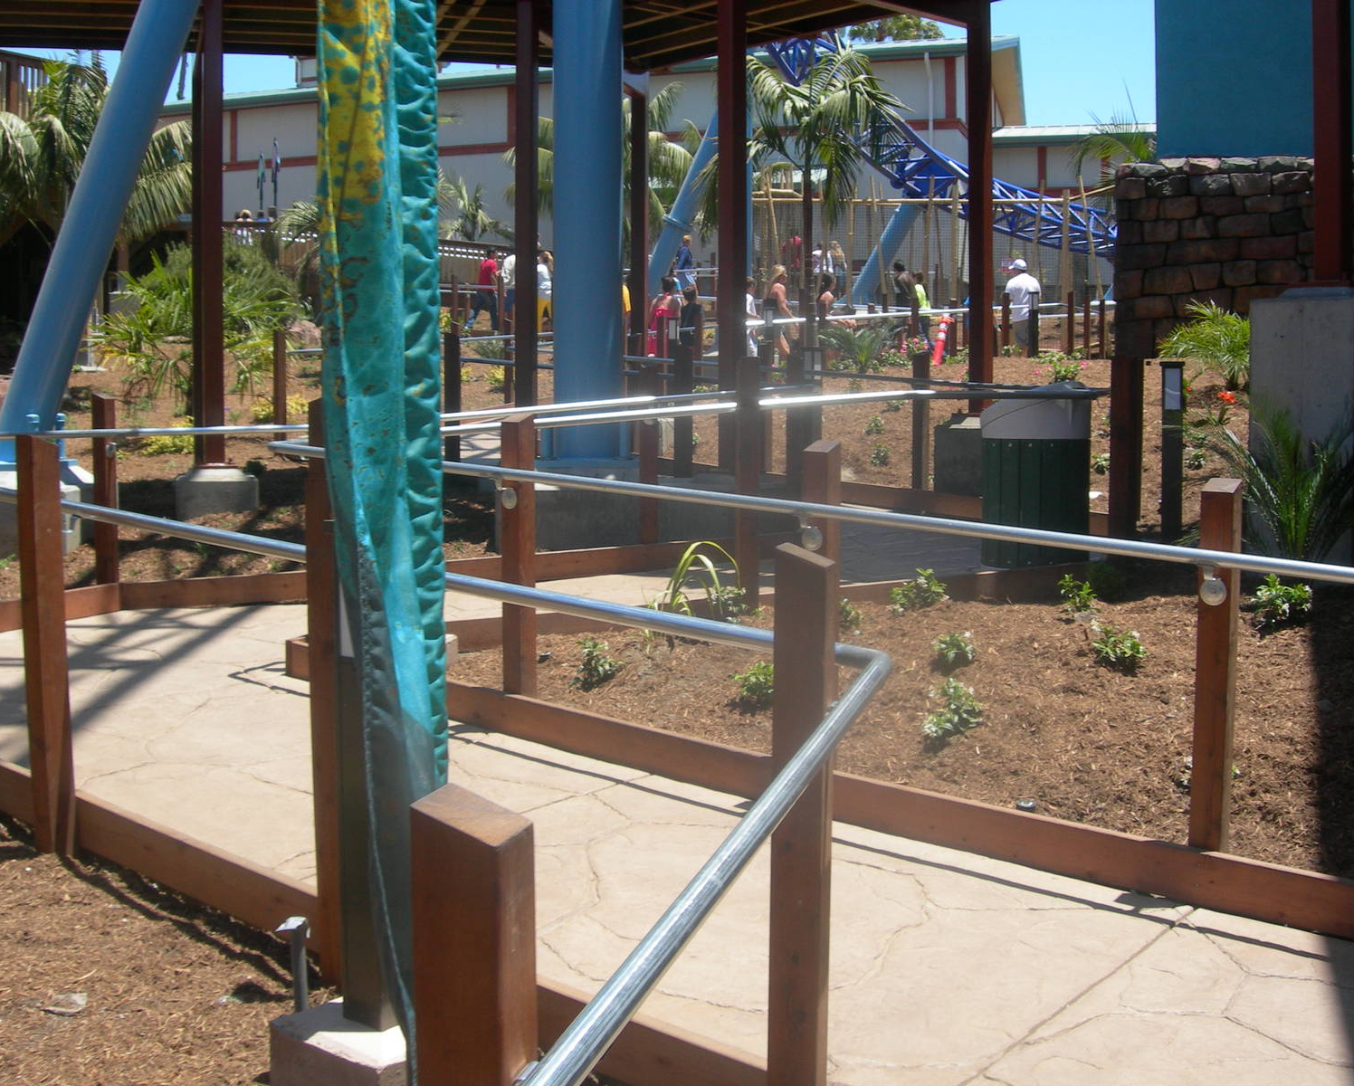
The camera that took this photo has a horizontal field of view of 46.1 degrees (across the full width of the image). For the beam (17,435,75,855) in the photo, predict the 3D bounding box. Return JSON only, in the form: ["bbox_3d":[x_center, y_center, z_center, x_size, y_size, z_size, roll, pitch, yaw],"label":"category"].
[{"bbox_3d":[-1.754,0.285,4.420,0.092,1.145,0.092,4,6,38],"label":"beam"}]

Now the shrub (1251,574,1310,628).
[{"bbox_3d":[2.597,0.248,6.829,0.250,0.210,0.240,2,5,21],"label":"shrub"}]

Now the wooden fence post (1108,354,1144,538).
[{"bbox_3d":[2.189,-0.374,7.739,0.105,1.100,0.115,-2,5,-26],"label":"wooden fence post"}]

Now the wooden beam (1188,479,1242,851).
[{"bbox_3d":[1.501,0.350,4.430,0.092,1.018,0.092,3,5,32],"label":"wooden beam"}]

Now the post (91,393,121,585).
[{"bbox_3d":[-2.944,-0.269,8.200,0.092,0.975,0.092,2,5,21],"label":"post"}]

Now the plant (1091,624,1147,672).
[{"bbox_3d":[1.784,0.420,6.420,0.228,0.185,0.200,0,4,0],"label":"plant"}]

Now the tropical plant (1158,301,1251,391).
[{"bbox_3d":[4.958,-1.801,14.500,1.100,0.820,1.000,0,5,0],"label":"tropical plant"}]

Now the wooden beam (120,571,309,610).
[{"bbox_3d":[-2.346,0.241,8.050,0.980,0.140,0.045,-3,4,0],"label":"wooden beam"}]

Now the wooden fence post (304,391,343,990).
[{"bbox_3d":[-0.762,0.333,3.600,0.092,1.314,0.092,4,6,39],"label":"wooden fence post"}]

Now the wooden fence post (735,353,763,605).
[{"bbox_3d":[0.318,-0.253,7.030,0.092,1.131,0.092,-1,5,-17],"label":"wooden fence post"}]

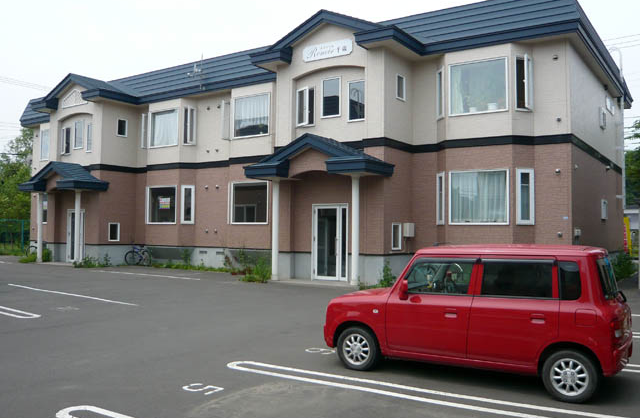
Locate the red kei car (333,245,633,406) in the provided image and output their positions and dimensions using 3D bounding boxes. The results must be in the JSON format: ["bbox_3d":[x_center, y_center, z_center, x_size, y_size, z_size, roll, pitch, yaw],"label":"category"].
[{"bbox_3d":[1.810,1.205,7.130,3.395,1.505,1.480,-1,-2,32],"label":"red kei car"}]

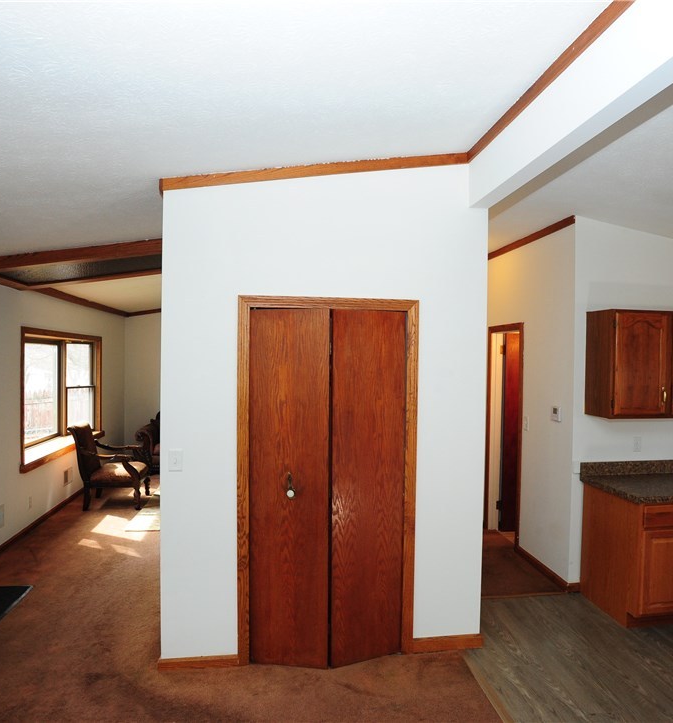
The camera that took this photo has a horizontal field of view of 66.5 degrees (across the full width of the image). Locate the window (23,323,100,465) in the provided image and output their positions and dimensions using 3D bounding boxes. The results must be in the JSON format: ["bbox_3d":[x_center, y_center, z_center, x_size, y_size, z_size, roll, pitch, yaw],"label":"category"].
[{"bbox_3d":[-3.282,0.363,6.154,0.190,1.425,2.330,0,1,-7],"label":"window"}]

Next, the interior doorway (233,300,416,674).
[{"bbox_3d":[-0.043,0.686,3.016,1.046,2.101,0.120,0,1,-8],"label":"interior doorway"}]

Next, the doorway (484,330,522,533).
[{"bbox_3d":[1.689,0.689,5.076,0.120,2.083,0.780,0,1,-7],"label":"doorway"}]

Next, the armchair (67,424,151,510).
[{"bbox_3d":[-2.623,1.181,6.062,0.830,0.995,0.670,0,1,-7],"label":"armchair"}]

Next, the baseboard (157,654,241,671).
[{"bbox_3d":[-0.771,1.700,2.895,0.447,0.066,0.017,0,1,-7],"label":"baseboard"}]

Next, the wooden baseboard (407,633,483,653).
[{"bbox_3d":[0.689,1.699,3.100,0.440,0.085,0.015,0,1,-8],"label":"wooden baseboard"}]

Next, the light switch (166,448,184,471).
[{"bbox_3d":[-0.898,0.551,2.865,0.078,0.124,0.012,0,1,-7],"label":"light switch"}]

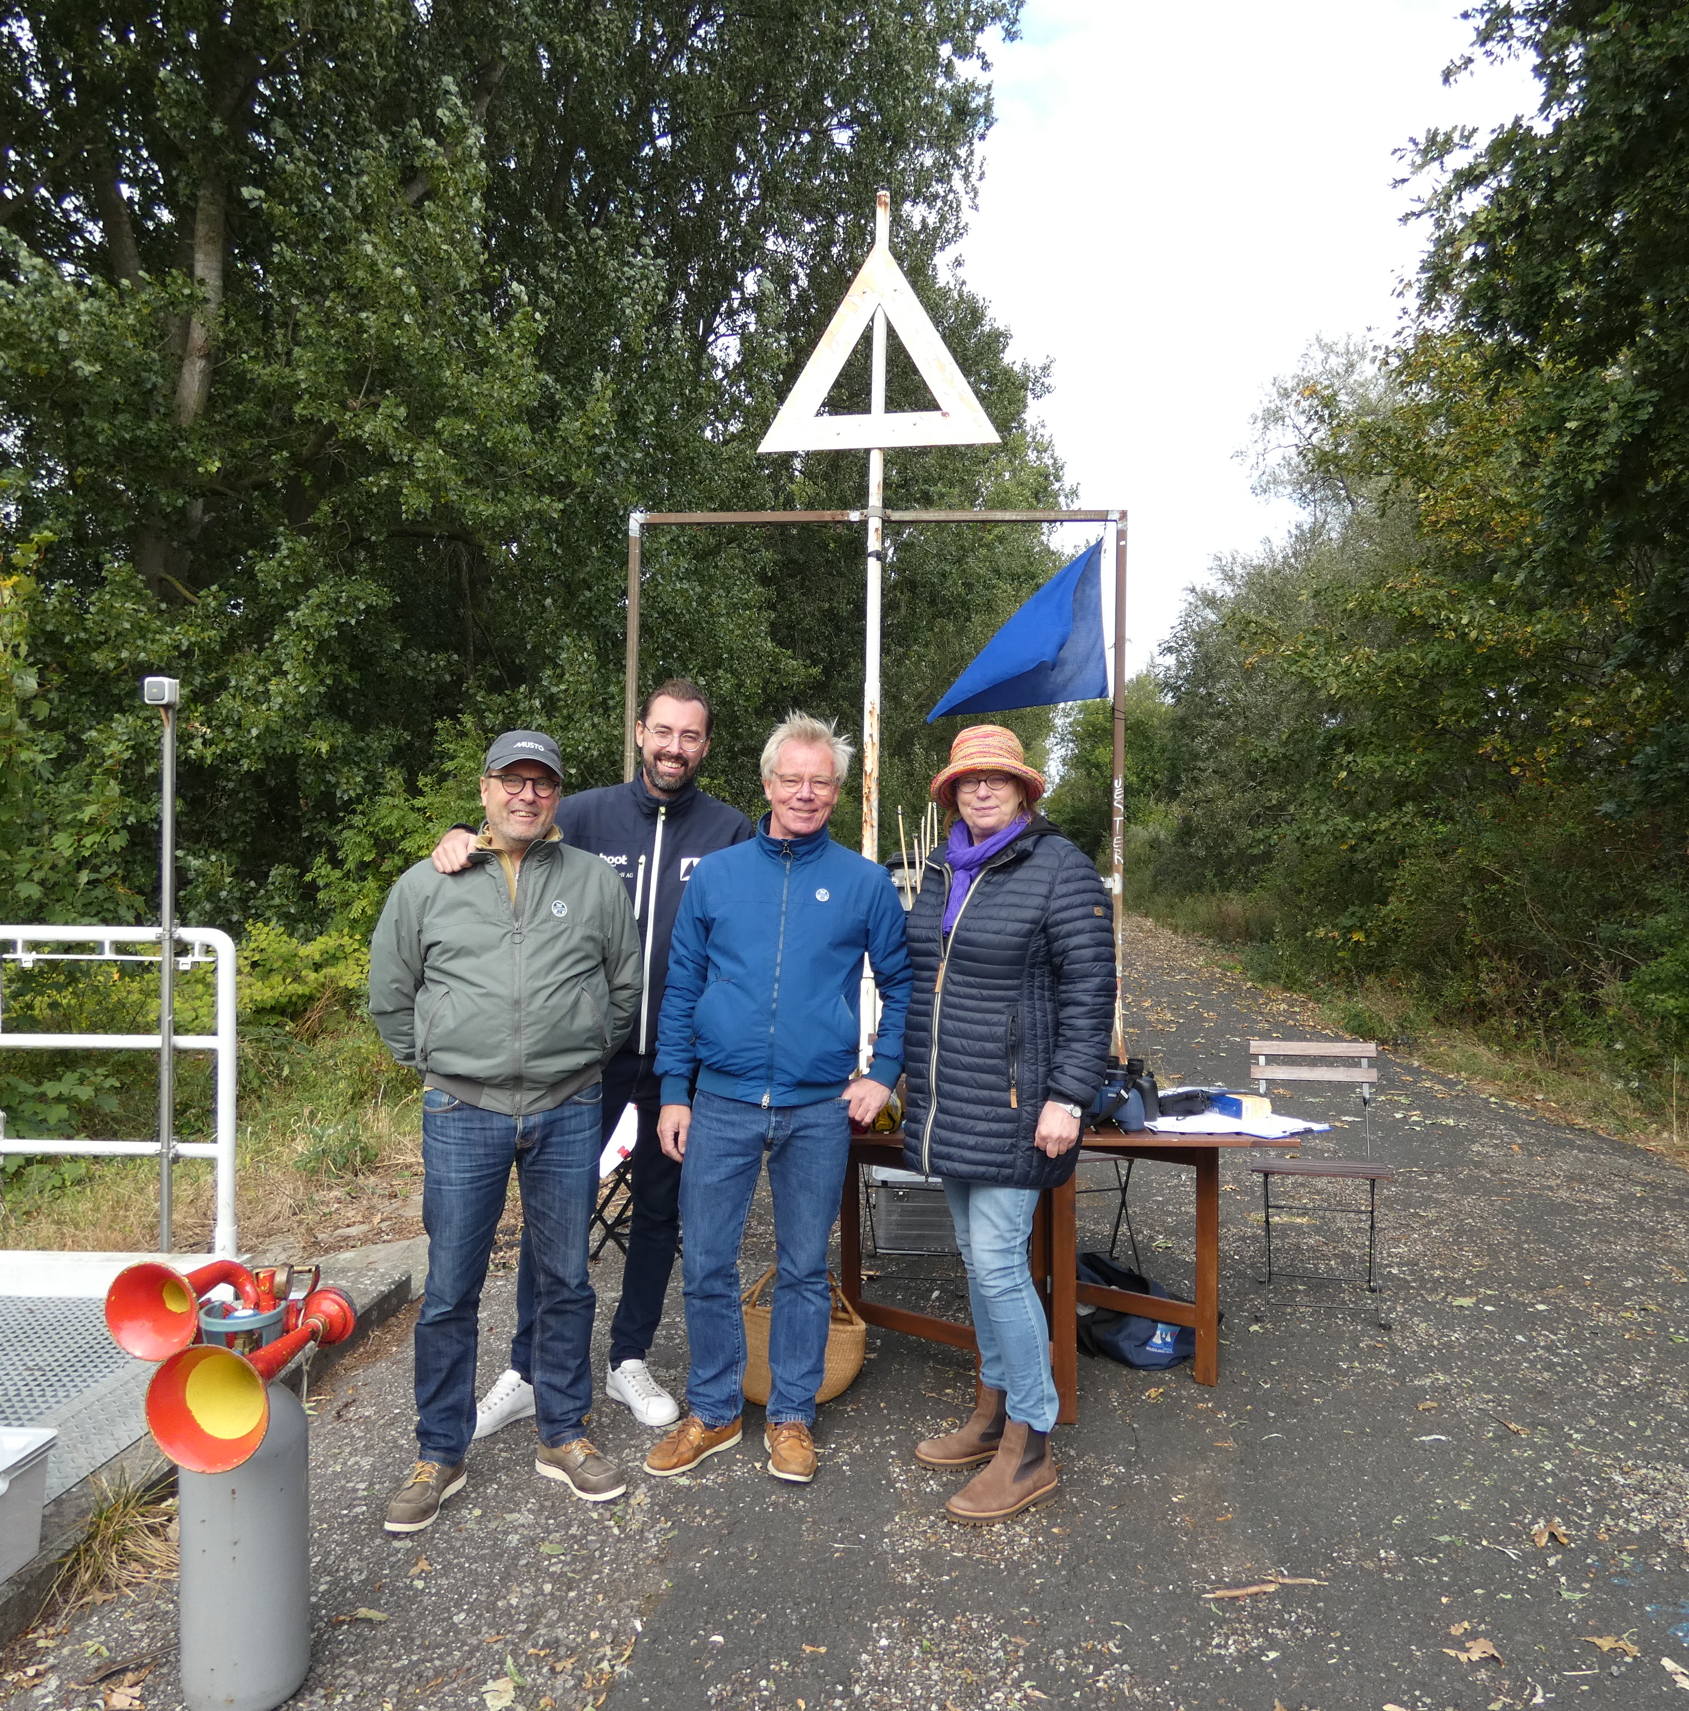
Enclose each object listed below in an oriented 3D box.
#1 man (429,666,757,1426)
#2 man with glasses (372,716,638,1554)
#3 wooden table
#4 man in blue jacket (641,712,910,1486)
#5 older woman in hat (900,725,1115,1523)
[{"bbox_3d":[-0.593,0.496,3.378,0.740,1.880,0.520,0,-1,-7],"label":"man"},{"bbox_3d":[-0.764,0.577,3.028,0.620,1.710,0.420,1,-1,-13],"label":"man with glasses"},{"bbox_3d":[0.492,1.086,3.643,1.330,0.720,0.640,0,-1,0],"label":"wooden table"},{"bbox_3d":[-0.154,0.558,3.208,0.610,1.760,0.400,0,-1,5],"label":"man in blue jacket"},{"bbox_3d":[0.366,0.580,3.048,0.490,1.720,0.400,0,-1,43],"label":"older woman in hat"}]

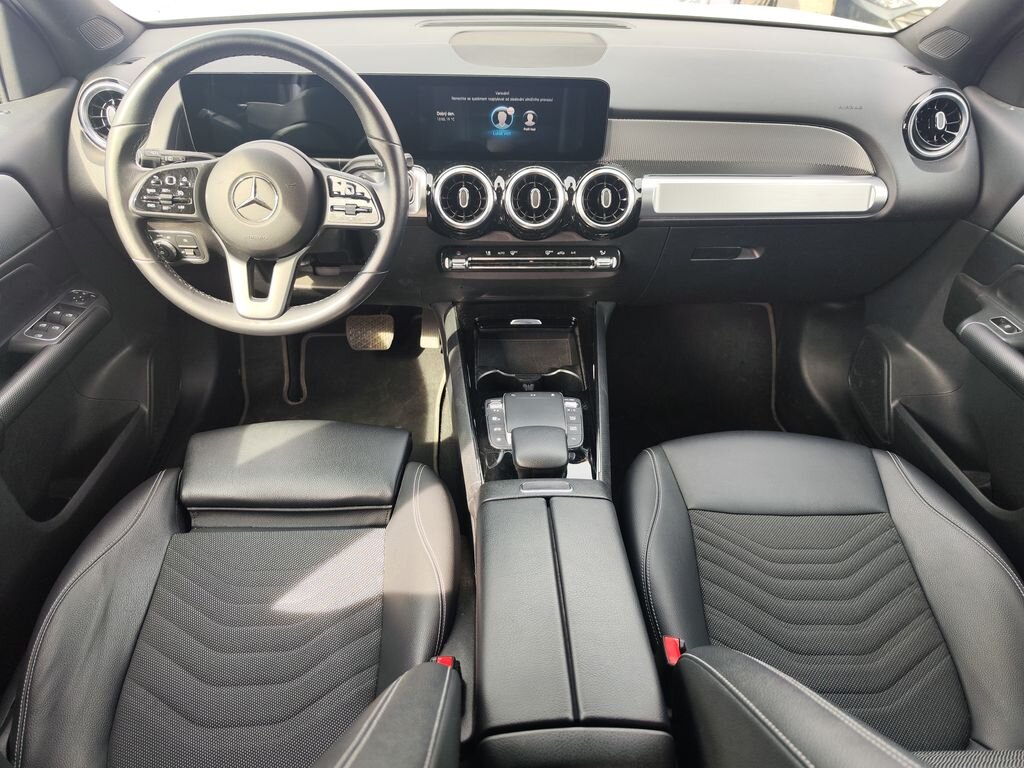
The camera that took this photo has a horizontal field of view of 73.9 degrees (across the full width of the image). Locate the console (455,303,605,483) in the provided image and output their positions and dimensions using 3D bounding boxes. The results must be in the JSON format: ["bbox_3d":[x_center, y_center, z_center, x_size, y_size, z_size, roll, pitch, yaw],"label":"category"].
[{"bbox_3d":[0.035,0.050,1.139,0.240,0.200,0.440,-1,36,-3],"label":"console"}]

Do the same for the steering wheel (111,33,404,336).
[{"bbox_3d":[-0.322,-0.253,0.885,0.375,0.372,0.100,-1,11,-3],"label":"steering wheel"}]

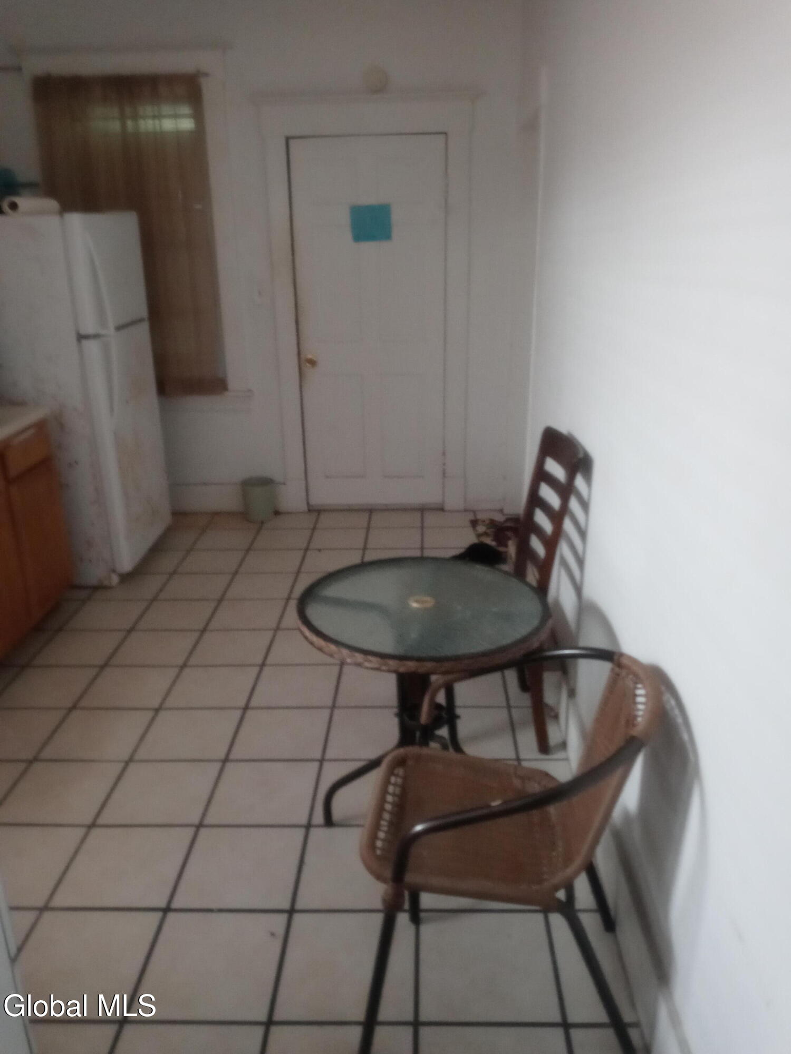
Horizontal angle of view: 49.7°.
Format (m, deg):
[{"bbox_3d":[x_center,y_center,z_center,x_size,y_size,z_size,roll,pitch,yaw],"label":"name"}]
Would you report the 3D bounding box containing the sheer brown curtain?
[{"bbox_3d":[-1.418,-1.546,4.644,0.862,1.644,0.100,-1,19,2],"label":"sheer brown curtain"}]

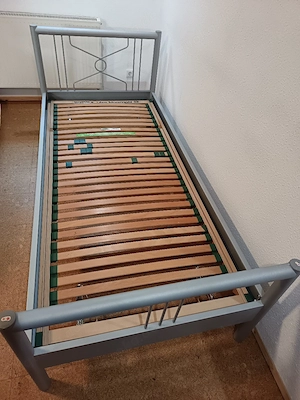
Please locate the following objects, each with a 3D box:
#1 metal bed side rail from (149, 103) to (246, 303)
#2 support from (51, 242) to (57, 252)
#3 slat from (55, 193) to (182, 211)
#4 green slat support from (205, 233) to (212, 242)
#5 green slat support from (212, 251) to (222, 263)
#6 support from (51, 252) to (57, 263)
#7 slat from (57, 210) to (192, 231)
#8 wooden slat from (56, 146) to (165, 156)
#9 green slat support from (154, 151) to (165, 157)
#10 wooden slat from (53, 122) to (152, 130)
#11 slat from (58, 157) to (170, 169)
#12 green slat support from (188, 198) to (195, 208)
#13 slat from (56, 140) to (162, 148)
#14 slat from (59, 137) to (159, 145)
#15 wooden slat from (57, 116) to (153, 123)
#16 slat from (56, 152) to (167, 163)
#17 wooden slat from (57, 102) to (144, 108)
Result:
[{"bbox_3d":[0.220,-0.207,1.902,0.042,0.060,1.950,-5,46,-14],"label":"metal bed side rail"},{"bbox_3d":[-0.456,0.226,1.321,0.036,0.025,0.055,-5,46,-14],"label":"support"},{"bbox_3d":[-0.144,0.006,1.595,0.750,0.022,0.037,-5,47,-14],"label":"slat"},{"bbox_3d":[0.314,0.200,1.473,0.036,0.025,0.055,-5,46,-14],"label":"green slat support"},{"bbox_3d":[0.340,0.288,1.399,0.035,0.030,0.050,-5,47,-14],"label":"green slat support"},{"bbox_3d":[-0.443,0.266,1.283,0.036,0.025,0.055,-5,46,-14],"label":"support"},{"bbox_3d":[-0.108,0.098,1.498,0.765,0.021,0.038,-5,46,-14],"label":"slat"},{"bbox_3d":[-0.255,-0.345,1.925,0.750,0.022,0.037,-5,47,-14],"label":"wooden slat"},{"bbox_3d":[0.067,-0.324,1.949,0.073,0.018,0.046,-5,46,-14],"label":"green slat support"},{"bbox_3d":[-0.328,-0.576,2.143,0.750,0.022,0.037,-5,47,-14],"label":"wooden slat"},{"bbox_3d":[-0.227,-0.257,1.843,0.750,0.022,0.037,-5,47,-14],"label":"slat"},{"bbox_3d":[0.252,0.022,1.643,0.036,0.025,0.055,-5,46,-14],"label":"green slat support"},{"bbox_3d":[-0.269,-0.389,1.967,0.750,0.022,0.037,-5,47,-14],"label":"slat"},{"bbox_3d":[-0.278,-0.430,2.006,0.765,0.021,0.038,-5,46,-14],"label":"slat"},{"bbox_3d":[-0.343,-0.625,2.189,0.750,0.022,0.037,-5,47,-14],"label":"wooden slat"},{"bbox_3d":[-0.241,-0.301,1.885,0.750,0.022,0.037,-5,47,-14],"label":"slat"},{"bbox_3d":[-0.399,-0.805,2.358,0.750,0.022,0.037,-5,47,-14],"label":"wooden slat"}]

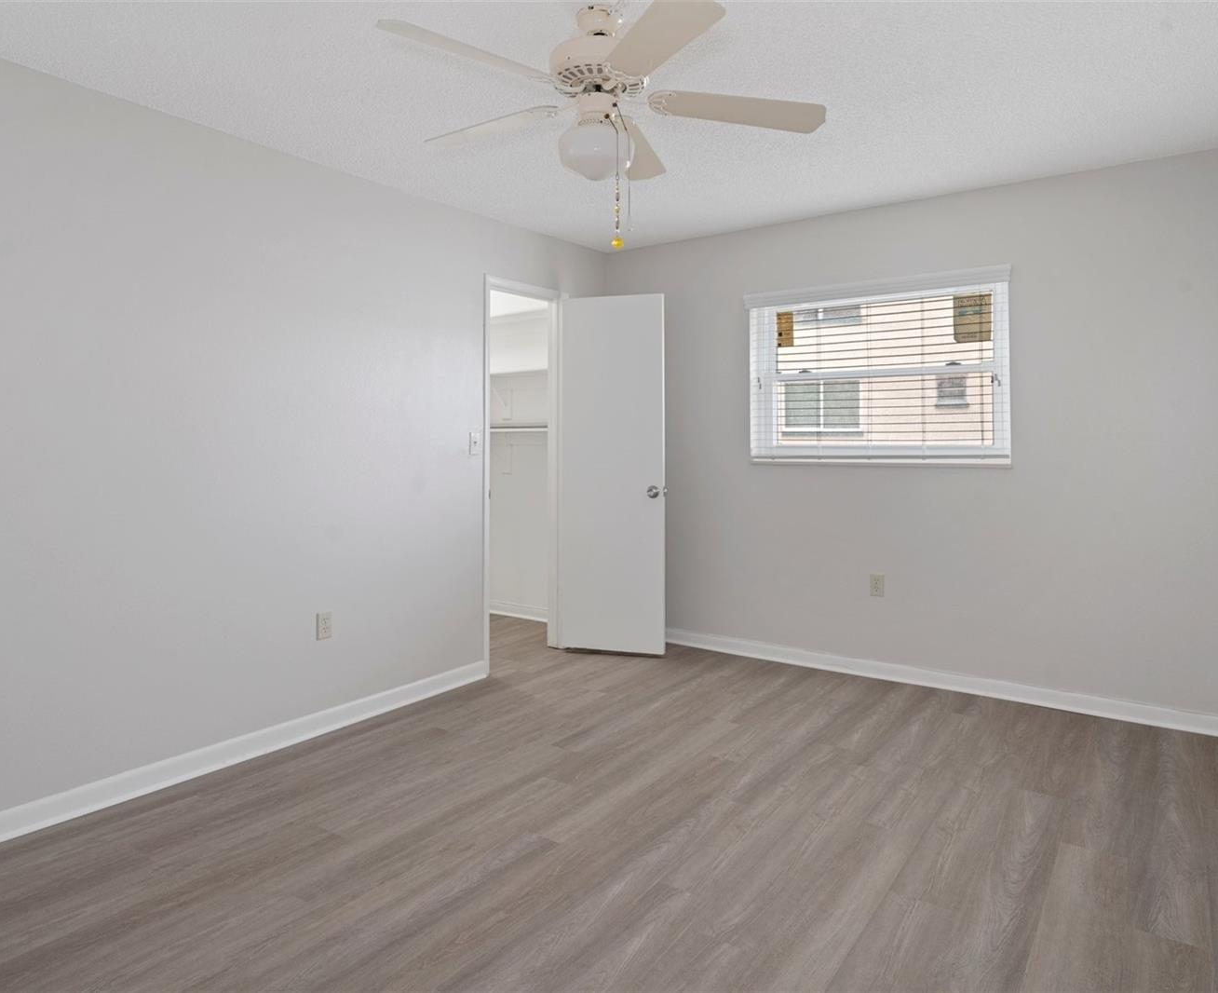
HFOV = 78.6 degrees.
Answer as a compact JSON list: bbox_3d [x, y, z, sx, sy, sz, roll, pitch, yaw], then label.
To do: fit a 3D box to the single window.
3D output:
[{"bbox_3d":[1.335,-0.642,3.880,1.340,0.920,0.070,0,2,34],"label":"single window"}]

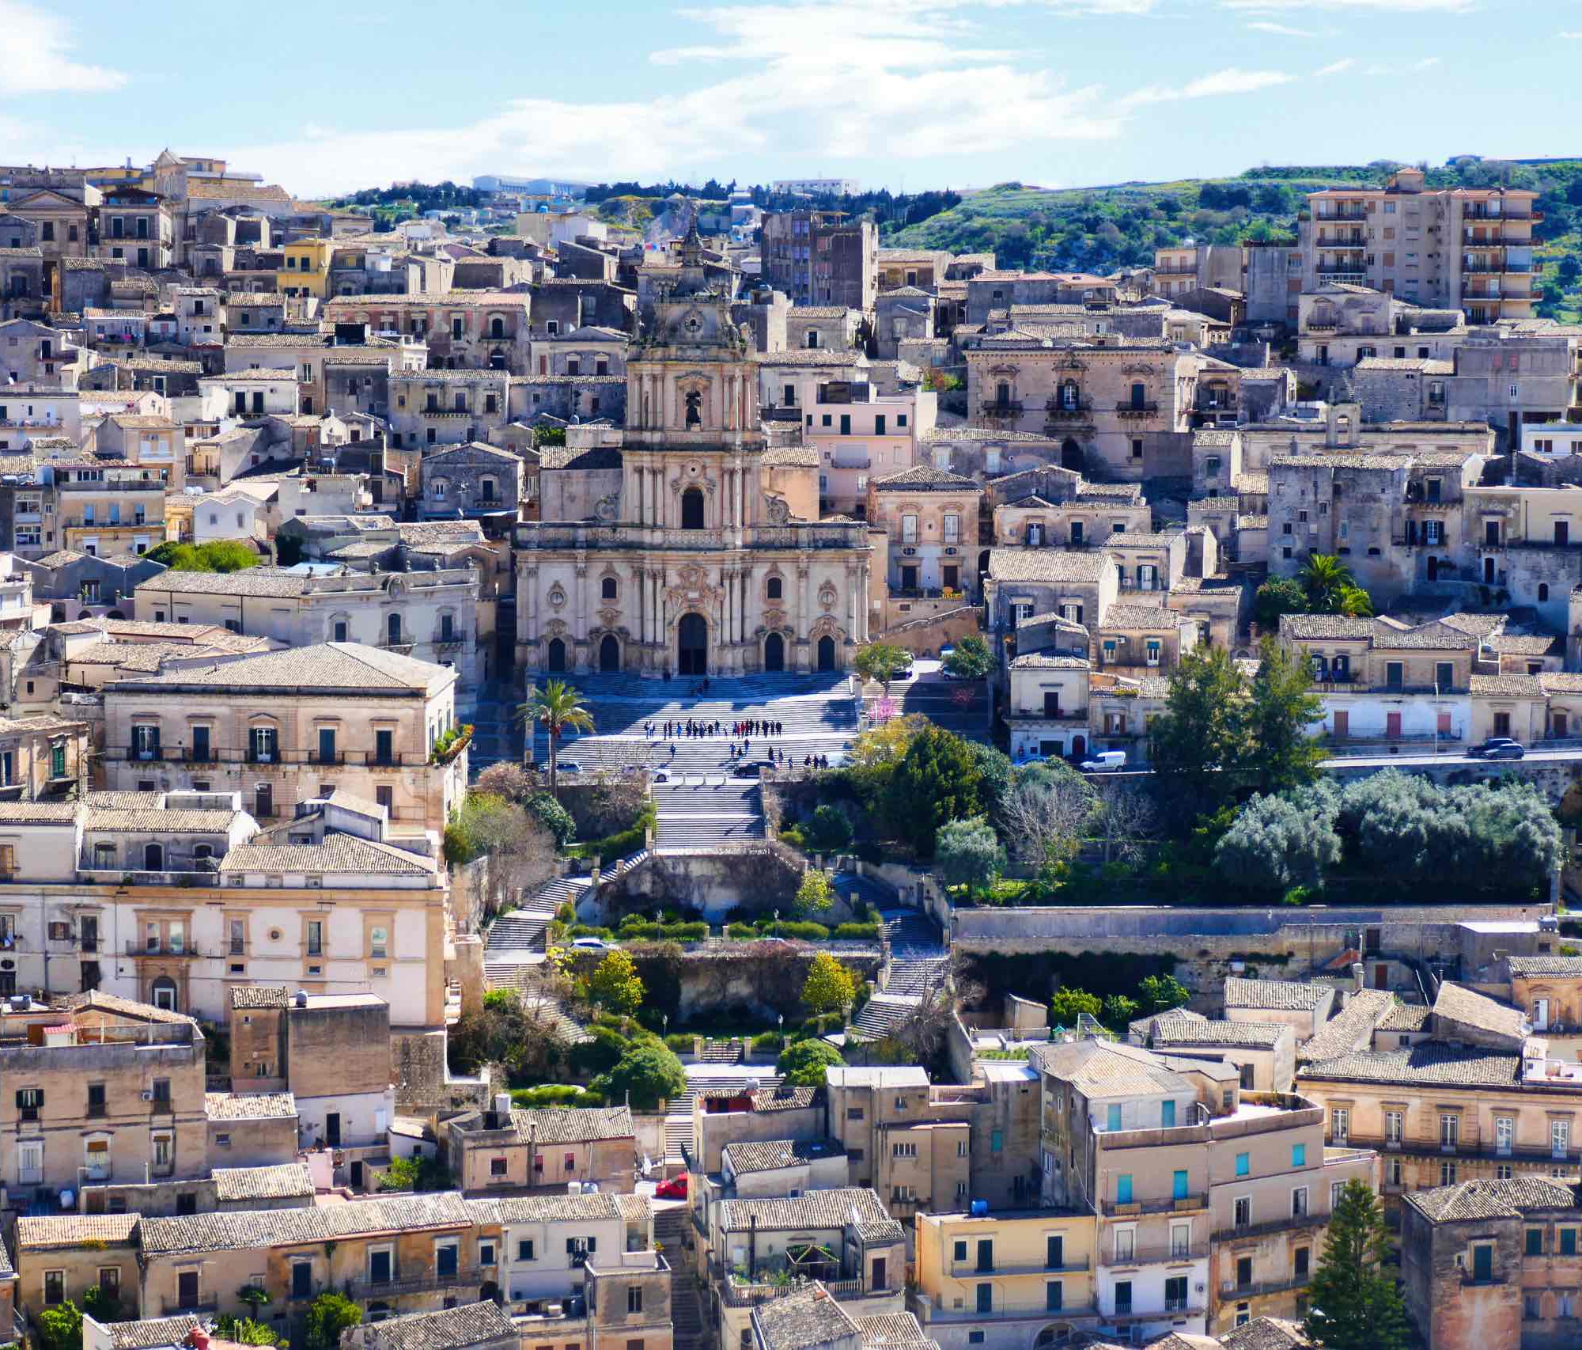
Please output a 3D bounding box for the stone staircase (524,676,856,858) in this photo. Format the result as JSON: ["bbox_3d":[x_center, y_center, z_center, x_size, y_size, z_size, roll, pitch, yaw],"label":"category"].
[{"bbox_3d":[-9.660,8.510,338.000,34.500,14.400,43.410,0,5,-6],"label":"stone staircase"}]

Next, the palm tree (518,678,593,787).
[{"bbox_3d":[-23.360,6.240,325.000,7.400,11.300,7.400,0,5,0],"label":"palm tree"}]

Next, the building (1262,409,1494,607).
[{"bbox_3d":[63.750,-17.740,354.000,23.500,18.500,13.000,2,6,17],"label":"building"}]

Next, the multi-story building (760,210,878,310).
[{"bbox_3d":[3.640,-49.640,398.000,12.300,13.500,11.000,1,5,9],"label":"multi-story building"}]

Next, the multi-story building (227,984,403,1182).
[{"bbox_3d":[-37.590,32.100,256.000,12.000,12.600,8.500,-2,6,-19],"label":"multi-story building"}]

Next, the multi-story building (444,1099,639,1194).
[{"bbox_3d":[-18.450,34.800,238.000,12.930,5.490,7.500,-1,5,-17],"label":"multi-story building"}]

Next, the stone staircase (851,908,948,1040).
[{"bbox_3d":[9.610,25.990,285.000,7.500,8.500,11.500,2,5,14],"label":"stone staircase"}]

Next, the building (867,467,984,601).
[{"bbox_3d":[14.140,-14.780,341.000,11.300,13.000,9.000,0,5,-2],"label":"building"}]

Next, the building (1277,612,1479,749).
[{"bbox_3d":[58.540,0.520,326.000,18.860,12.760,10.000,1,5,5],"label":"building"}]

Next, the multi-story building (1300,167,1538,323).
[{"bbox_3d":[77.960,-52.330,406.000,26.770,20.550,14.000,0,5,2],"label":"multi-story building"}]

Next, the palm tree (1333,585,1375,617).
[{"bbox_3d":[59.200,-7.490,343.000,4.500,4.200,4.500,0,5,0],"label":"palm tree"}]

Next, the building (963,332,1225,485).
[{"bbox_3d":[36.450,-31.710,387.000,29.460,16.910,15.000,1,5,13],"label":"building"}]

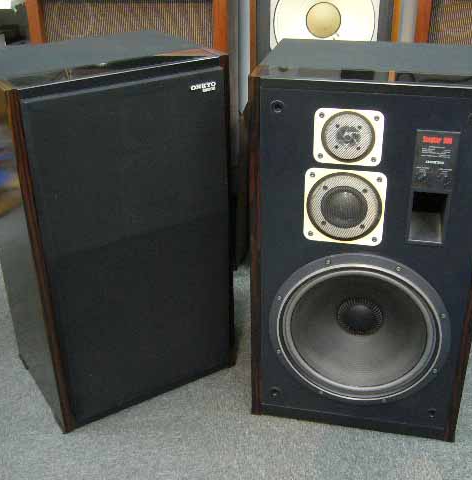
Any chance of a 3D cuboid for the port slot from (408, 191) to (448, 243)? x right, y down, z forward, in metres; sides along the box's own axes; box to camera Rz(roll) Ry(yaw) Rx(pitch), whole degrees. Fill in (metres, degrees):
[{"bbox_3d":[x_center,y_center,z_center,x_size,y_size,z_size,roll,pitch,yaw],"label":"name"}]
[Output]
[{"bbox_3d":[0.376,-0.055,1.270,0.065,0.108,0.055,6,28,12],"label":"port slot"}]

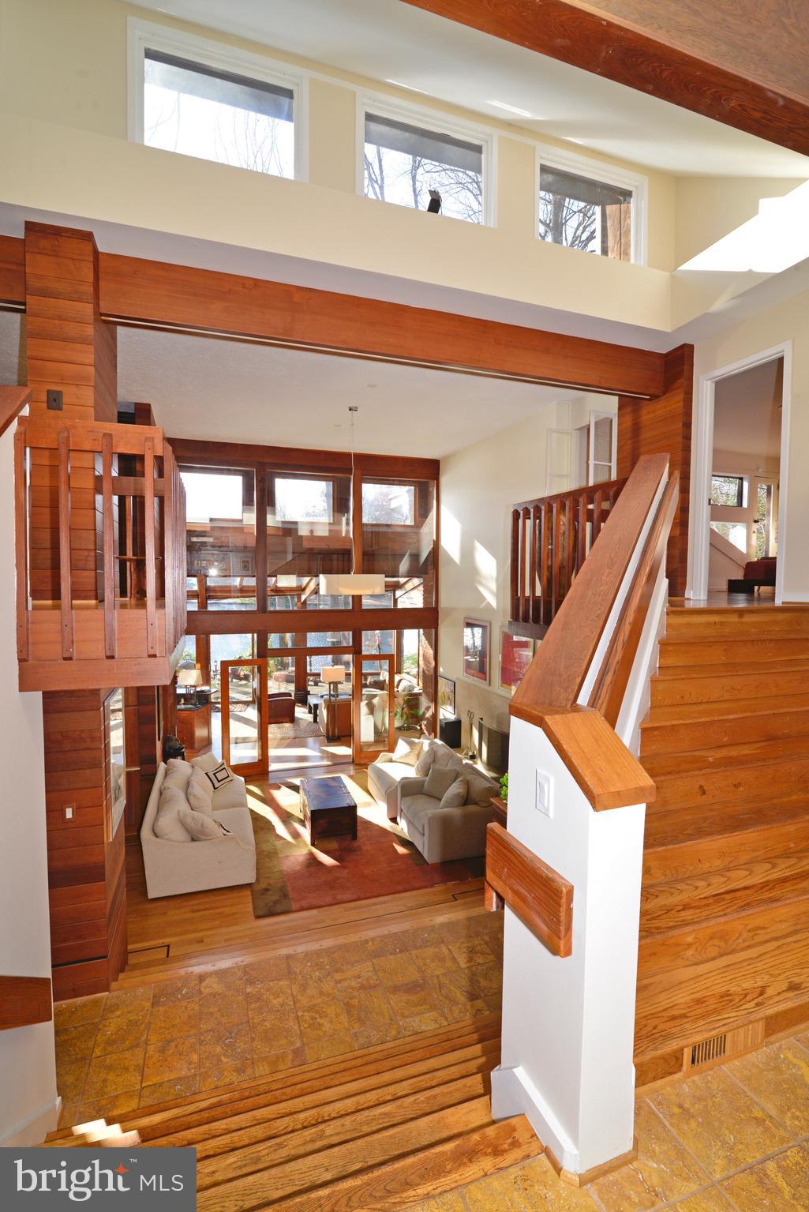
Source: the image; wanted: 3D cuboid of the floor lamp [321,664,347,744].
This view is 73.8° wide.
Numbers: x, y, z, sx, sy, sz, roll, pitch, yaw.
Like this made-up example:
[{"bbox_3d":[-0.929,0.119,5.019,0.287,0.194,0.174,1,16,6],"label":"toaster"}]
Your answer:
[{"bbox_3d":[-1.511,2.053,11.470,0.450,1.597,0.280,-1,3,-19],"label":"floor lamp"}]

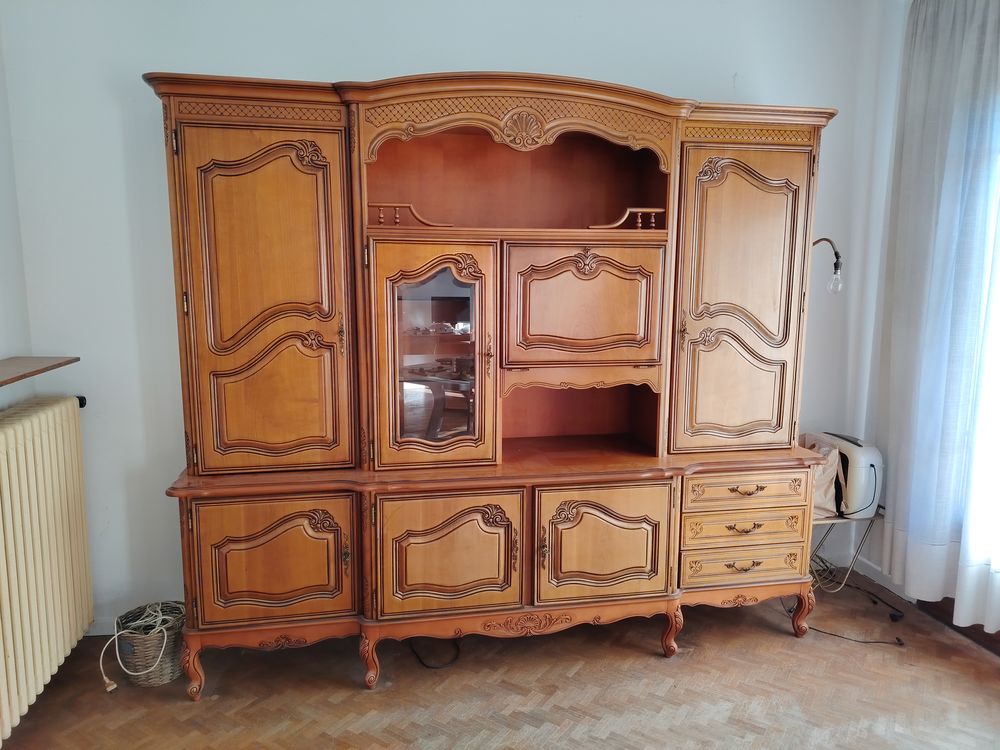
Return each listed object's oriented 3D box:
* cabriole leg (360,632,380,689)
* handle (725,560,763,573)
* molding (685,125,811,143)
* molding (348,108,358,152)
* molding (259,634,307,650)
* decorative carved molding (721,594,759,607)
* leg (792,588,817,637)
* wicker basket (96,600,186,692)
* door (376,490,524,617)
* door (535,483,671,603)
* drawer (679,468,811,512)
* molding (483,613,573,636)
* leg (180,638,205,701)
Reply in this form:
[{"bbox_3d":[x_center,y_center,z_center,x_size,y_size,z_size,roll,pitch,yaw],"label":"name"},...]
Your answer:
[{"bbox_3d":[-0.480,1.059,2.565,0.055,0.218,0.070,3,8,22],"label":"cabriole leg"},{"bbox_3d":[1.015,0.798,2.887,0.172,0.048,0.032,-1,9,-11],"label":"handle"},{"bbox_3d":[1.002,-0.974,2.792,0.553,0.051,0.020,-1,9,-11],"label":"molding"},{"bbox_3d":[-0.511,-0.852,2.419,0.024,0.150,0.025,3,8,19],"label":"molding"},{"bbox_3d":[-0.806,0.996,2.571,0.169,0.058,0.020,-1,9,-11],"label":"molding"},{"bbox_3d":[0.987,0.929,2.852,0.169,0.050,0.020,-1,8,-11],"label":"decorative carved molding"},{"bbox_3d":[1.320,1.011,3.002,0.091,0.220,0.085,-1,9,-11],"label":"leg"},{"bbox_3d":[-1.291,1.009,2.593,0.246,0.221,0.246,-1,8,-11],"label":"wicker basket"},{"bbox_3d":[-0.177,0.648,2.550,0.542,0.465,0.030,-1,8,-11],"label":"door"},{"bbox_3d":[0.405,0.654,2.720,0.557,0.481,0.028,-1,9,-11],"label":"door"},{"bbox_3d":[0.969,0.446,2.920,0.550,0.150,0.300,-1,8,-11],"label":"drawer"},{"bbox_3d":[0.110,0.965,2.686,0.357,0.091,0.020,-1,9,-11],"label":"molding"},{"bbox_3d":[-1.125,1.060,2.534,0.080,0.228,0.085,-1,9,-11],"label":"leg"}]

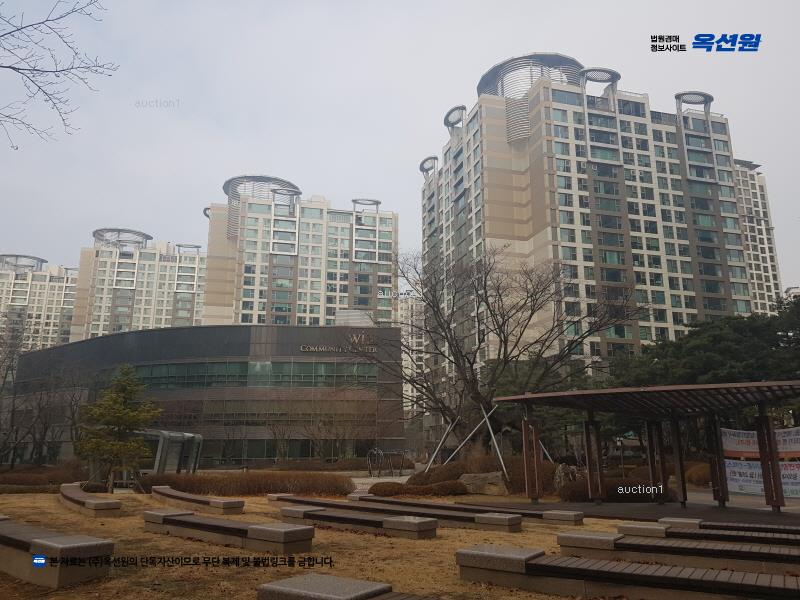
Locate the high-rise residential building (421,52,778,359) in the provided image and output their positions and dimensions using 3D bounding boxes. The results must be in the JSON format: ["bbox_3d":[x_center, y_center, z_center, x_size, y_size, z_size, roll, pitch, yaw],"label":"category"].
[{"bbox_3d":[31.633,-4.333,113.422,45.400,66.000,38.300,4,-14,-15],"label":"high-rise residential building"}]

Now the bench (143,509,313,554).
[{"bbox_3d":[-3.338,4.172,10.894,4.280,0.370,0.750,-11,-17,38],"label":"bench"}]

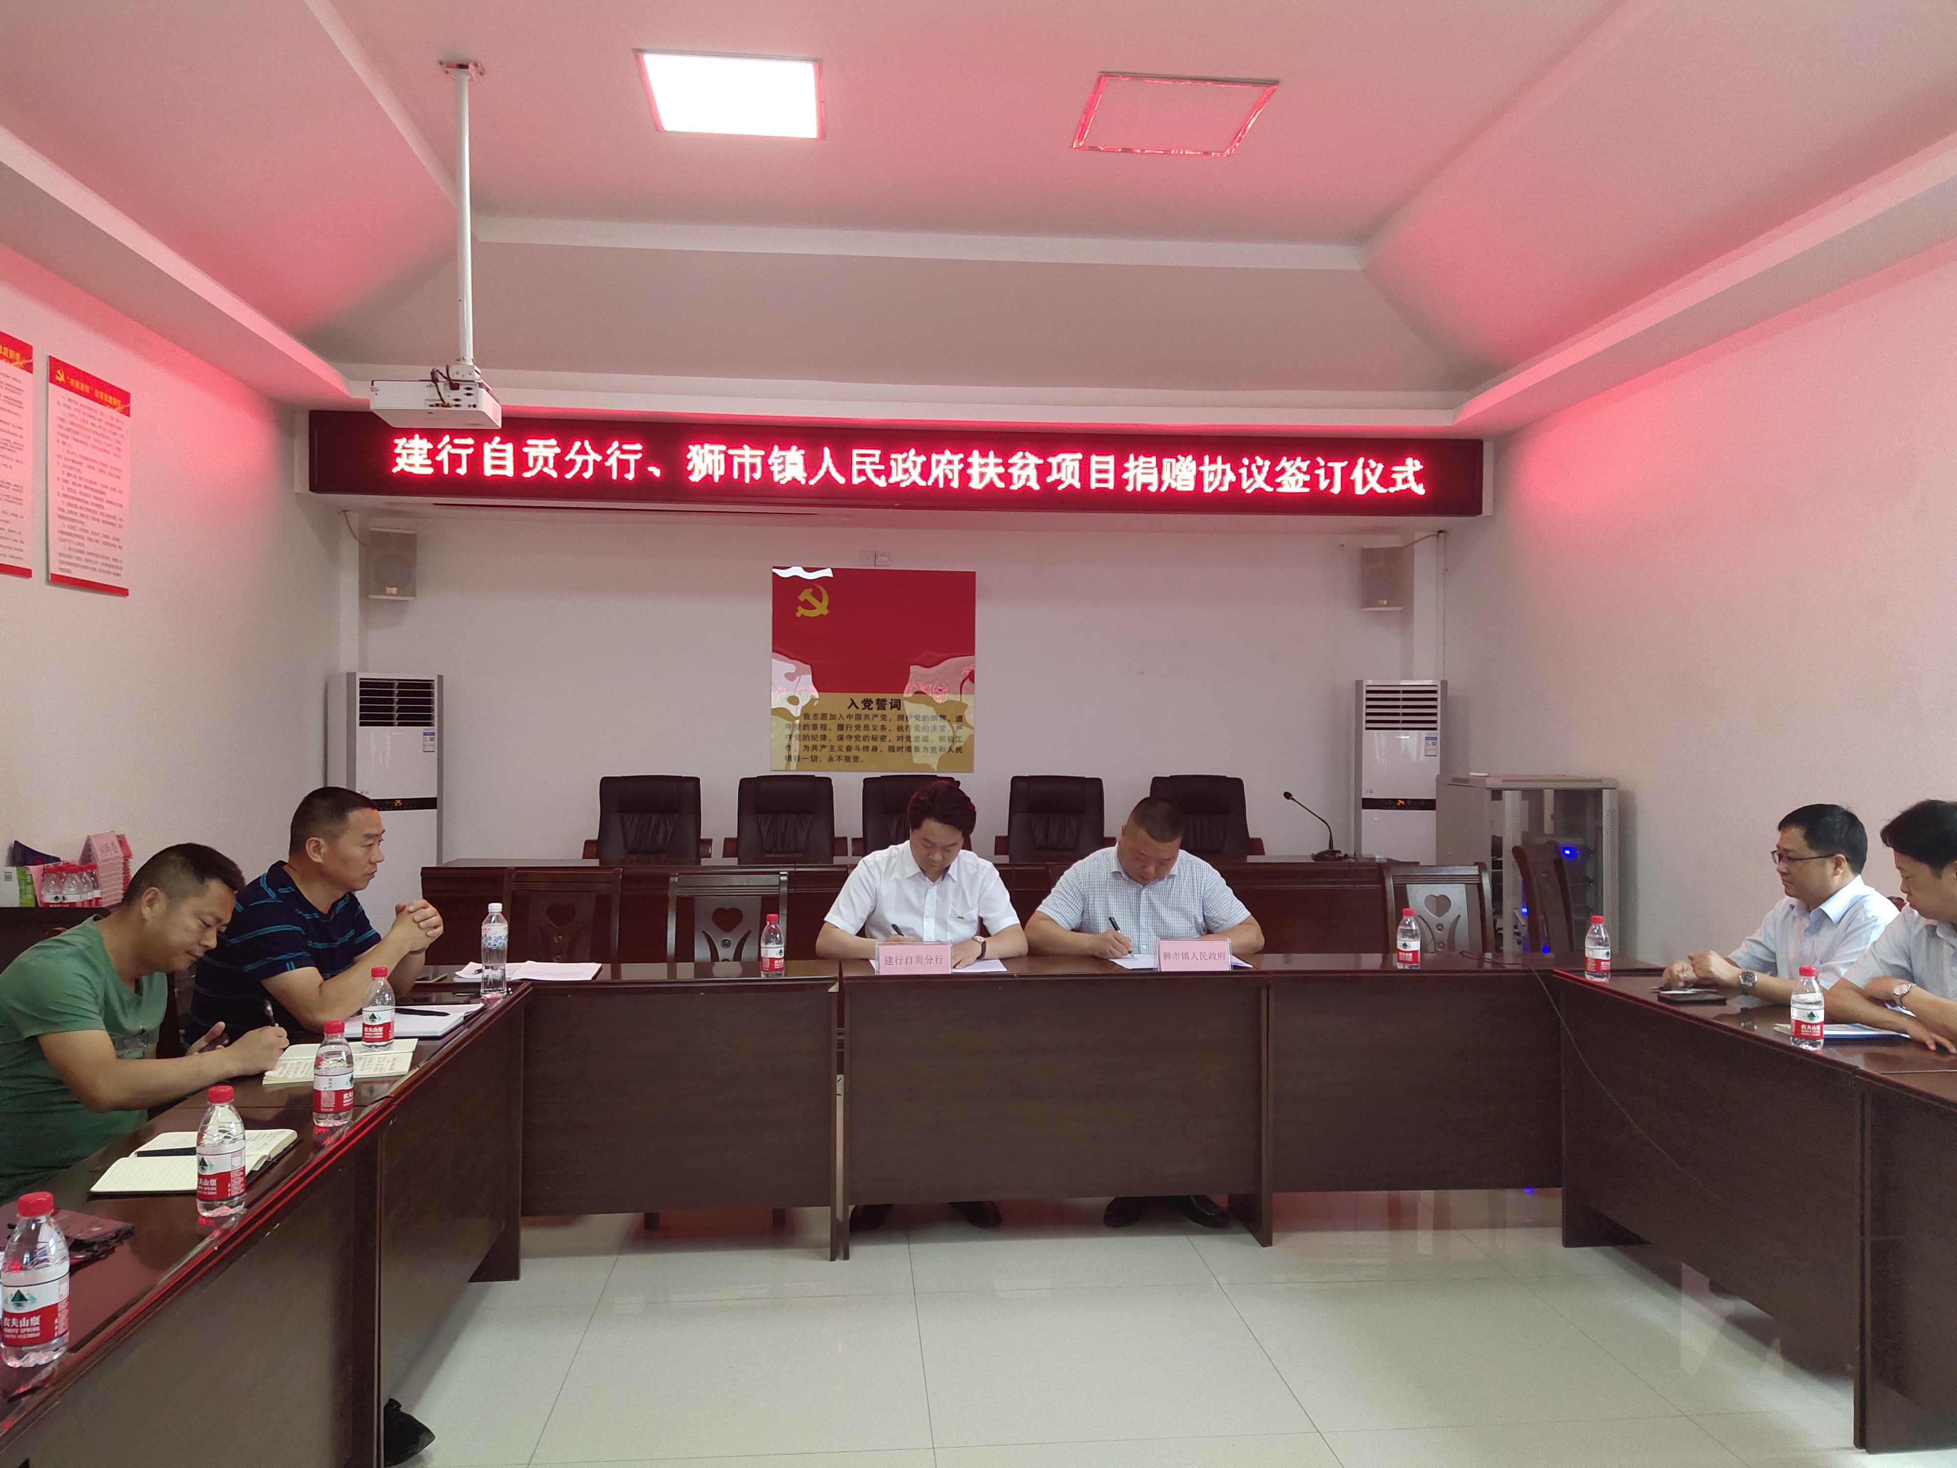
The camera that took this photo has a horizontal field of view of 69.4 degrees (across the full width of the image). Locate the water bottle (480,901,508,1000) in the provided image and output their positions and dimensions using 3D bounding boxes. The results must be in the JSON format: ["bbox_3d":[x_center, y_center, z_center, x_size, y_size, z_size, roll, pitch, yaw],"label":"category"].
[{"bbox_3d":[-1.266,0.562,3.702,0.067,0.236,0.067,0,0,-5],"label":"water bottle"}]

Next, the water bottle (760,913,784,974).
[{"bbox_3d":[-0.582,0.596,4.013,0.066,0.177,0.066,0,0,-5],"label":"water bottle"}]

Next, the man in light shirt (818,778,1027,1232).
[{"bbox_3d":[-0.187,0.799,4.457,0.630,1.310,0.780,0,0,-5],"label":"man in light shirt"}]

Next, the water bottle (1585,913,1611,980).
[{"bbox_3d":[1.761,0.607,4.015,0.066,0.177,0.066,0,0,-5],"label":"water bottle"}]

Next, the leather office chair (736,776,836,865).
[{"bbox_3d":[-0.929,0.762,6.791,0.600,1.100,0.640,0,0,-5],"label":"leather office chair"}]

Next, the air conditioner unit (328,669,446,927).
[{"bbox_3d":[-3.224,0.523,7.701,0.500,1.680,0.310,0,0,-37],"label":"air conditioner unit"}]

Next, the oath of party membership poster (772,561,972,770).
[{"bbox_3d":[-0.622,-0.380,8.468,1.215,1.205,0.020,0,0,-5],"label":"oath of party membership poster"}]

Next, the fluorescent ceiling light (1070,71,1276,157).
[{"bbox_3d":[0.670,-2.172,4.959,0.600,0.050,0.600,0,0,-5],"label":"fluorescent ceiling light"}]

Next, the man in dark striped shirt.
[{"bbox_3d":[-1.555,0.783,3.302,0.740,1.310,0.520,0,0,-5],"label":"man in dark striped shirt"}]

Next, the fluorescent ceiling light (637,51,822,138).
[{"bbox_3d":[-0.816,-2.148,4.742,0.600,0.040,0.600,0,0,-5],"label":"fluorescent ceiling light"}]

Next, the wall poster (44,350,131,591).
[{"bbox_3d":[-3.331,-0.947,5.330,0.020,0.800,0.570,0,0,-5],"label":"wall poster"}]

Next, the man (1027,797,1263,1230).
[{"bbox_3d":[0.494,0.830,4.518,0.690,1.255,0.780,0,0,-5],"label":"man"}]

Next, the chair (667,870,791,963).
[{"bbox_3d":[-0.783,0.948,4.338,0.430,0.985,0.530,0,0,-5],"label":"chair"}]

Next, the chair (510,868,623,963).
[{"bbox_3d":[-1.335,0.945,4.387,0.430,0.985,0.530,0,0,-5],"label":"chair"}]

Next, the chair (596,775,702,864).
[{"bbox_3d":[-1.552,0.760,6.626,0.600,1.110,0.620,0,0,-5],"label":"chair"}]

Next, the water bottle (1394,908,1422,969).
[{"bbox_3d":[1.252,0.588,4.104,0.066,0.178,0.066,0,0,-5],"label":"water bottle"}]

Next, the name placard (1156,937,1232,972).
[{"bbox_3d":[0.611,0.625,4.034,0.208,0.098,0.065,0,0,-5],"label":"name placard"}]

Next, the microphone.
[{"bbox_3d":[1.510,0.414,6.337,0.280,0.310,0.140,0,0,15],"label":"microphone"}]

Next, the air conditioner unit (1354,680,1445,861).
[{"bbox_3d":[2.371,0.547,7.947,0.500,1.680,0.310,0,0,15],"label":"air conditioner unit"}]

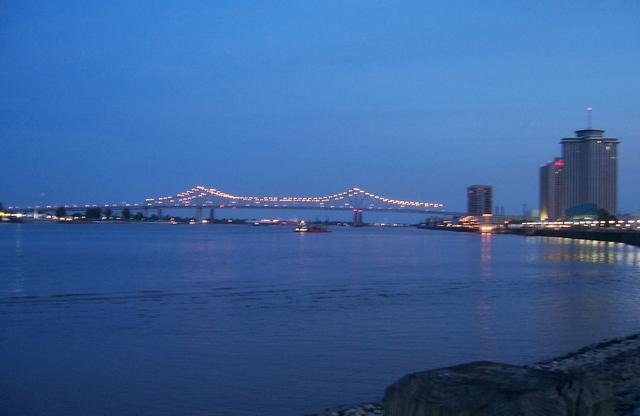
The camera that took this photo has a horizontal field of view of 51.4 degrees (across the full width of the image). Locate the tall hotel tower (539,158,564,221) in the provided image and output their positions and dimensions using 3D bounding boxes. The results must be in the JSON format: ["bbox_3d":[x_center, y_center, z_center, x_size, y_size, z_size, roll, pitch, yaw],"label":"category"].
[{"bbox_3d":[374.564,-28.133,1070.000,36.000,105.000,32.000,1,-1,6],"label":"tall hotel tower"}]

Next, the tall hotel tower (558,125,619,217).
[{"bbox_3d":[348.212,-40.054,860.000,64.000,118.000,64.000,0,-1,14],"label":"tall hotel tower"}]

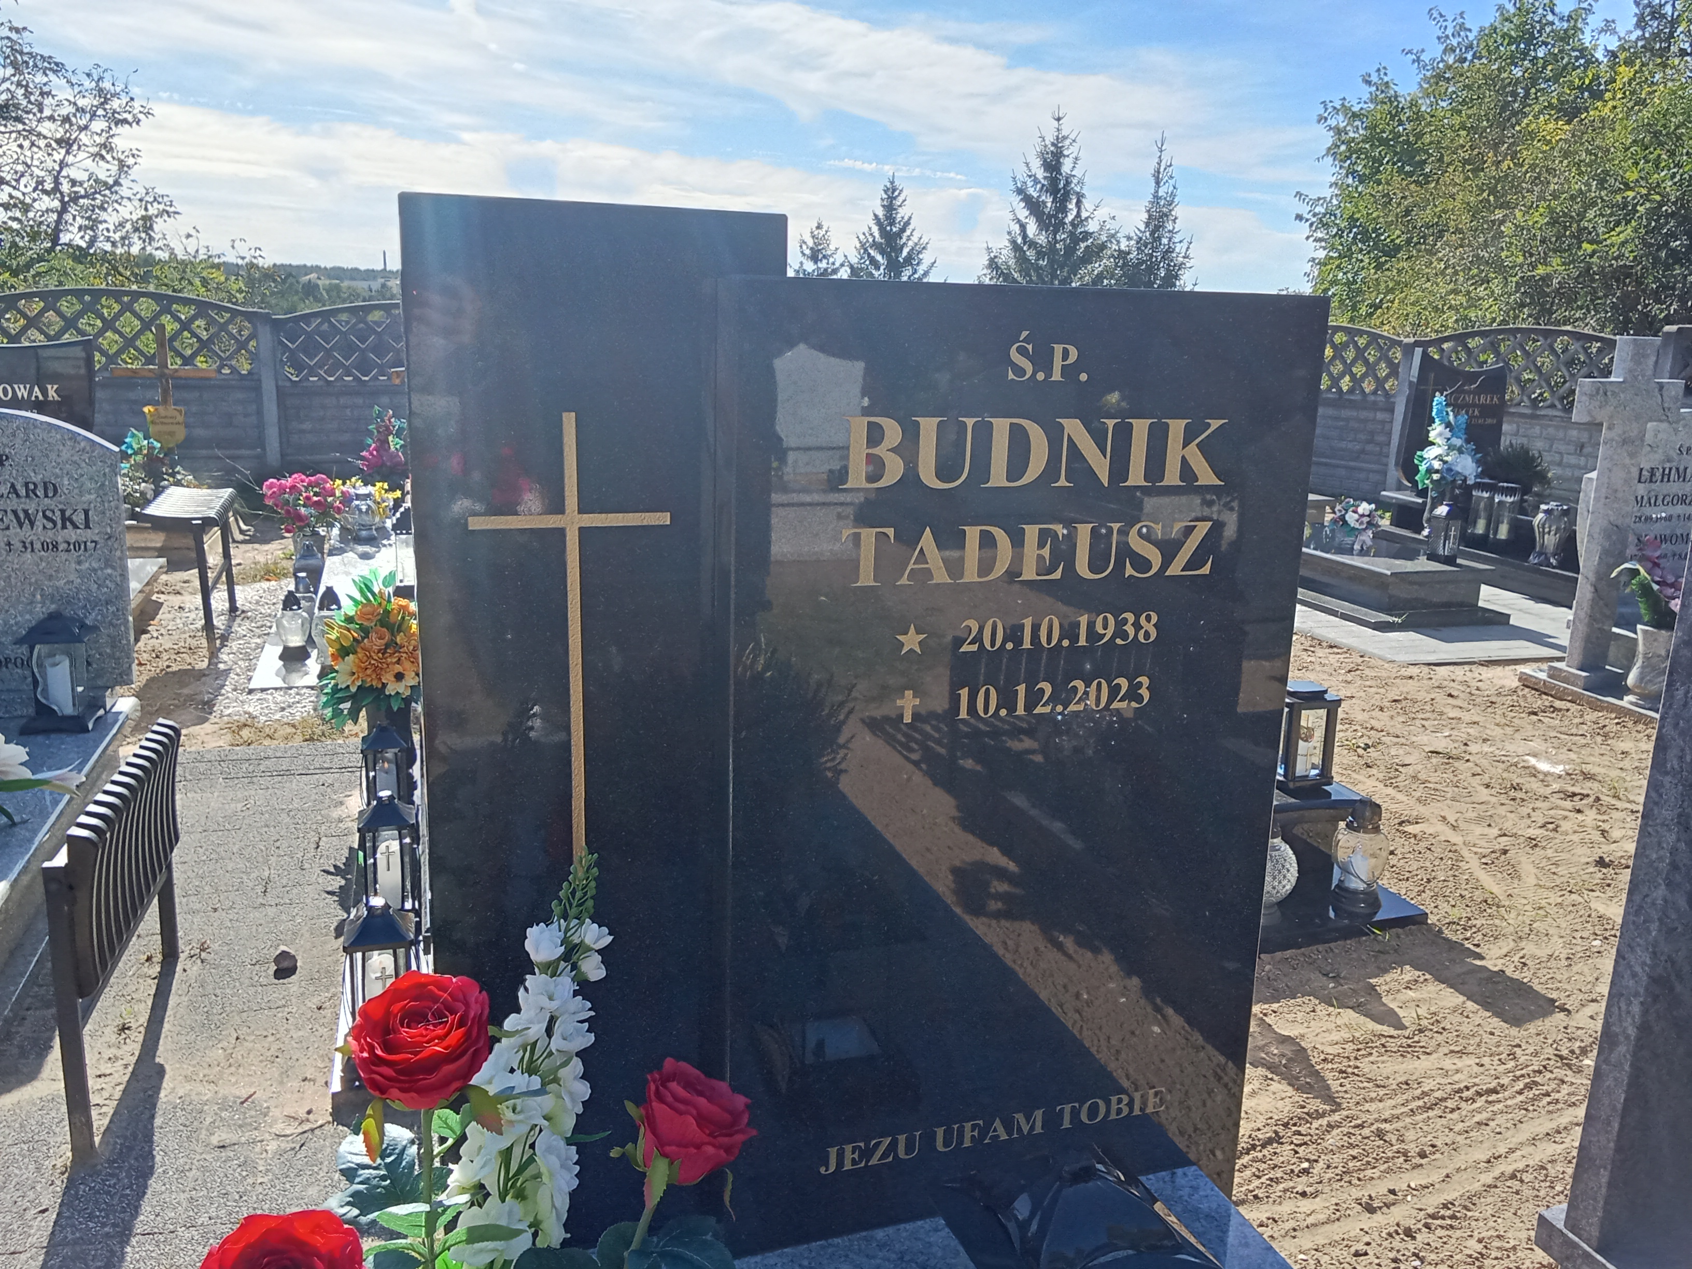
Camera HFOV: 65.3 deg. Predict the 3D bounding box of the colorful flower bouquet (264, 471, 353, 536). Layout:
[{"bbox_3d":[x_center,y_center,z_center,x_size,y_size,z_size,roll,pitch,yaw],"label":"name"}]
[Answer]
[{"bbox_3d":[-2.282,-0.551,5.585,0.370,0.280,0.330,-3,14,-18],"label":"colorful flower bouquet"}]

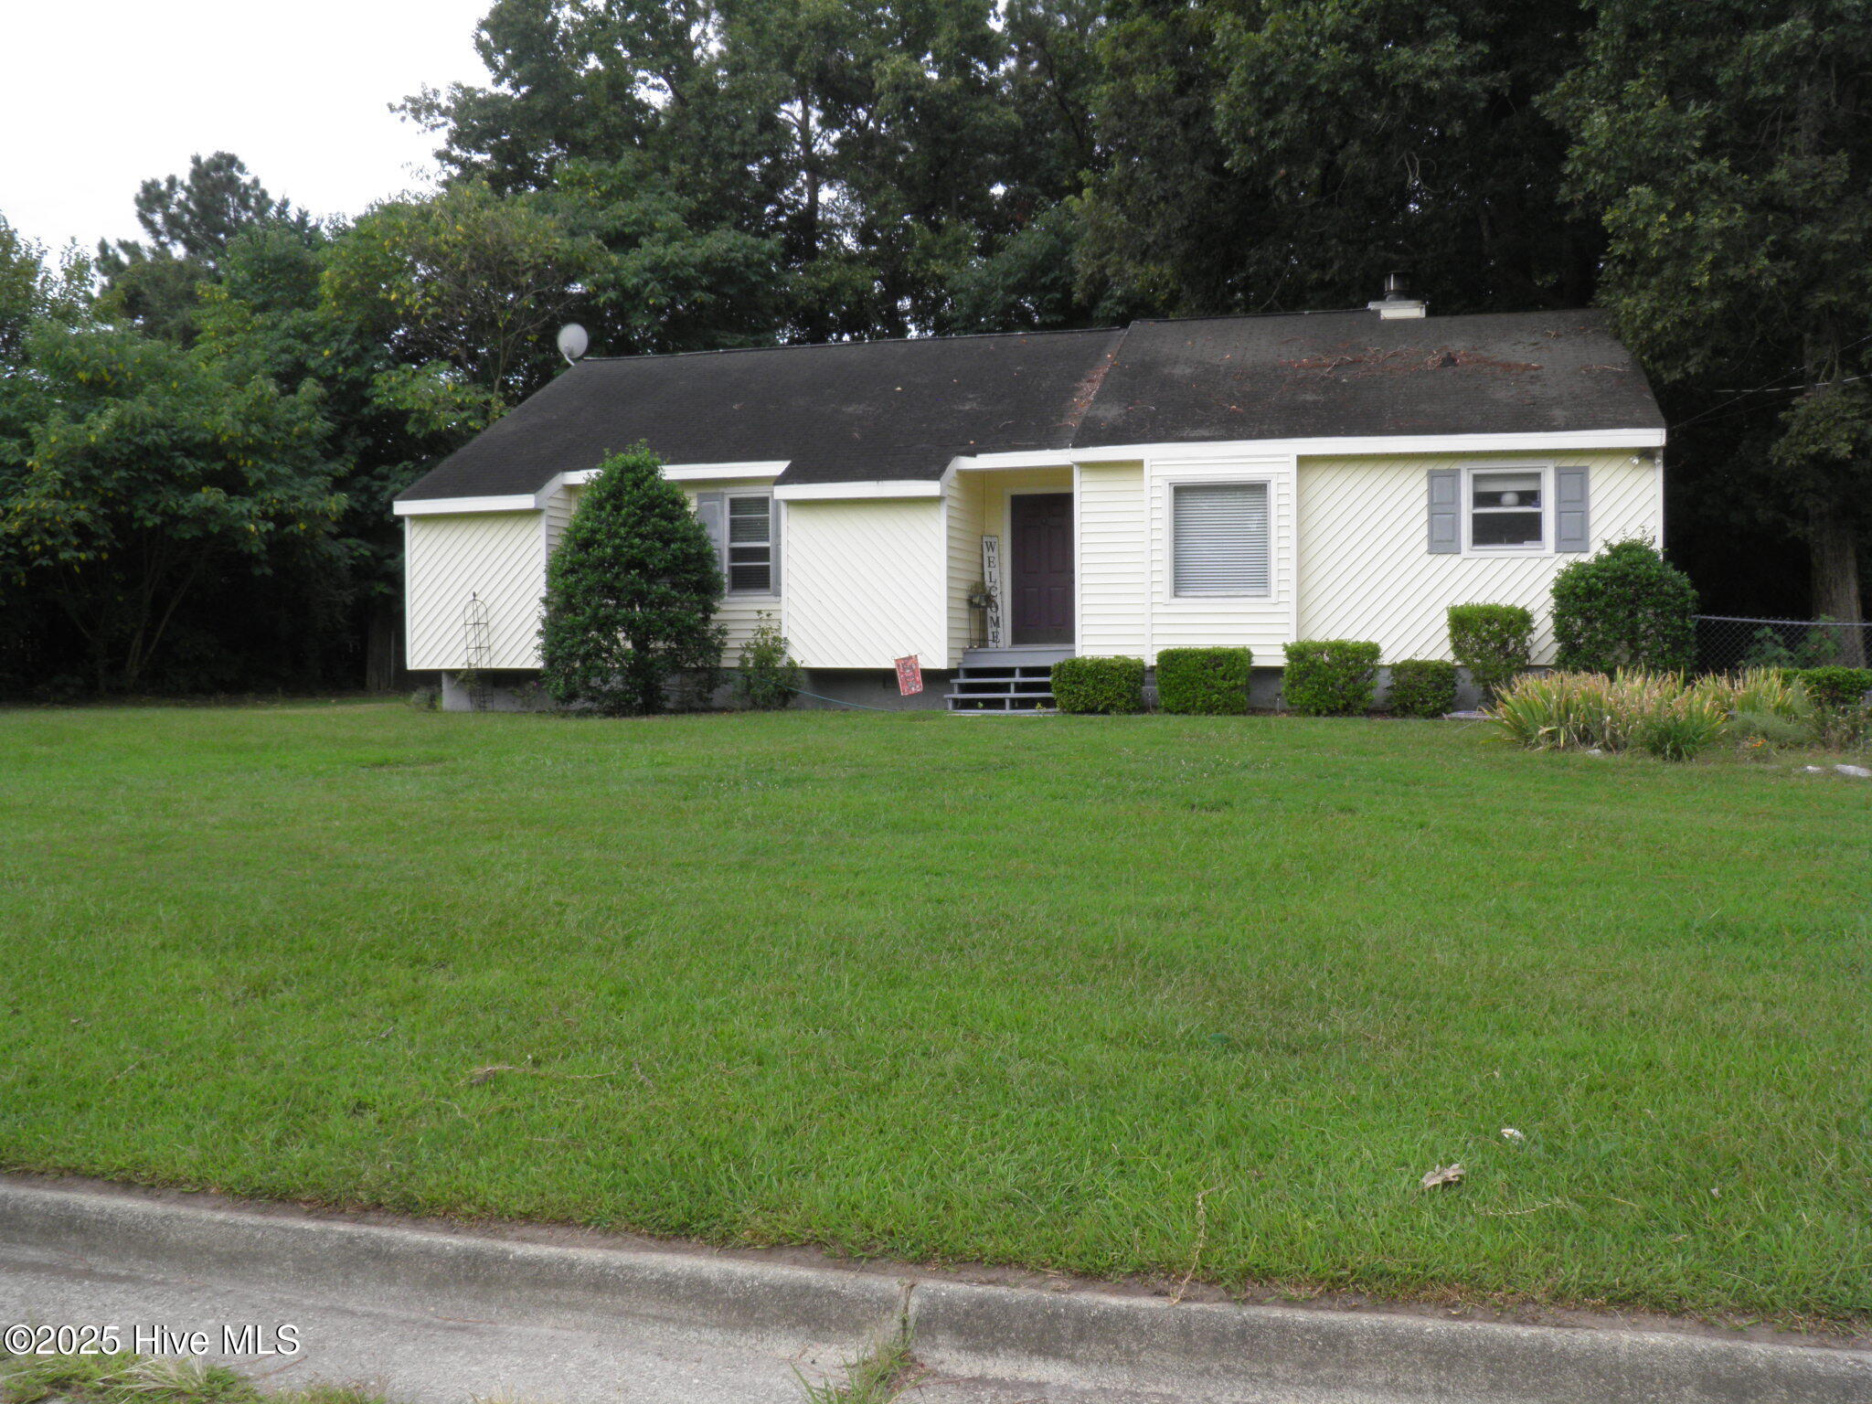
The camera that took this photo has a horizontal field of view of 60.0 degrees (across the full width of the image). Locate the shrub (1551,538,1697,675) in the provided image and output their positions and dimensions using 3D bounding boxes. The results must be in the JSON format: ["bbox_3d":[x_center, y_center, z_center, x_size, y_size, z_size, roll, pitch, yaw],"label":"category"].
[{"bbox_3d":[7.507,-0.822,17.700,1.600,1.900,1.550,0,1,13],"label":"shrub"}]

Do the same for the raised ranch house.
[{"bbox_3d":[1.609,-3.132,24.913,15.920,6.410,10.300,0,1,13],"label":"raised ranch house"}]

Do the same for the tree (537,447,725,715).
[{"bbox_3d":[-3.909,-1.566,20.800,2.400,3.420,2.300,0,1,13],"label":"tree"}]

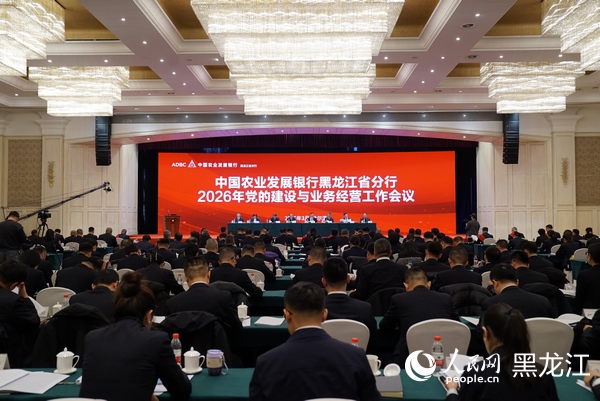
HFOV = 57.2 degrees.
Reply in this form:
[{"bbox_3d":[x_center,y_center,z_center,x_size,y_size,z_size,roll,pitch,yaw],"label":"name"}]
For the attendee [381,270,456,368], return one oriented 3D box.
[{"bbox_3d":[0.803,1.056,3.780,0.520,1.200,0.780,0,-2,1],"label":"attendee"}]

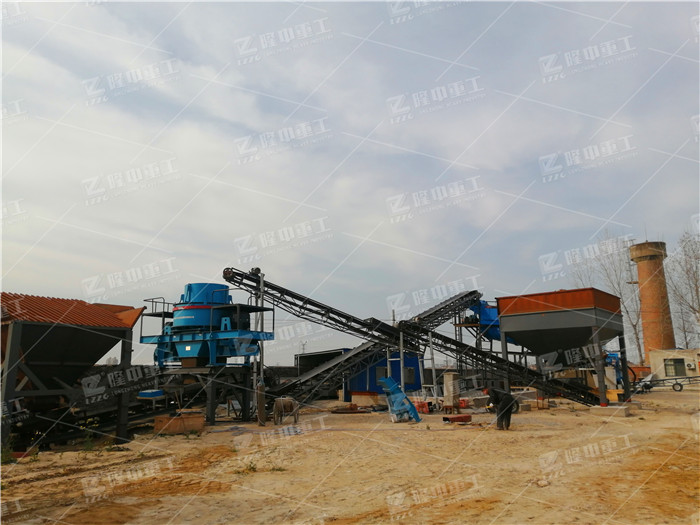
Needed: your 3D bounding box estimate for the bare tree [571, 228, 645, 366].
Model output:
[{"bbox_3d":[25.688,4.548,53.792,6.400,14.840,6.000,-6,-12,25],"label":"bare tree"}]

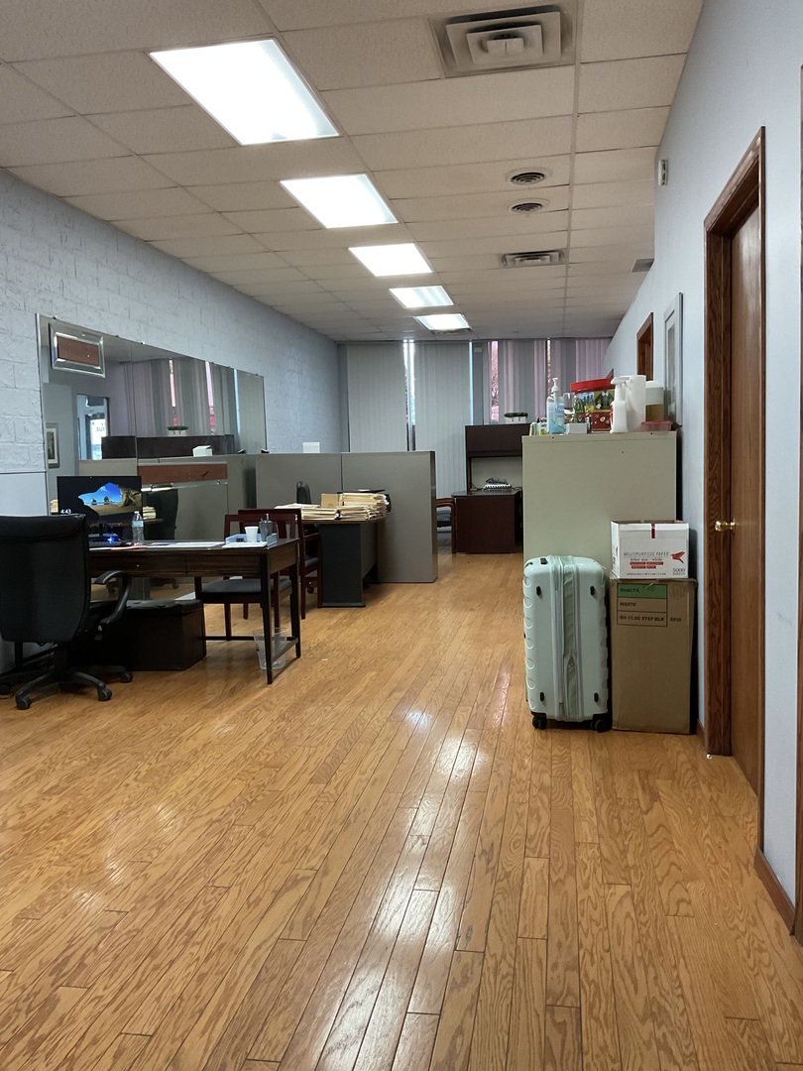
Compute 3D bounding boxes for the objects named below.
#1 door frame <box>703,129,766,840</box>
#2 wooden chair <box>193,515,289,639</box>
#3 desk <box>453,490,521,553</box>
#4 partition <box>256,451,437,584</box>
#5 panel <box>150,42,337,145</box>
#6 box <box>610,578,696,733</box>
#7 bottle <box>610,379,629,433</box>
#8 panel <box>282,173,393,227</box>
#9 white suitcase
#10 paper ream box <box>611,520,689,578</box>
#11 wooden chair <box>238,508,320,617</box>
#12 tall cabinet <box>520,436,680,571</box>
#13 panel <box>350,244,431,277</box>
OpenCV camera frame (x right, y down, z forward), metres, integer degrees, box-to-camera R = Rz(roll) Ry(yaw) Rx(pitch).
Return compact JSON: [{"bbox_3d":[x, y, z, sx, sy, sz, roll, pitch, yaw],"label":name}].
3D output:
[{"bbox_3d":[1.178,-0.133,3.051,0.140,2.110,1.020,-1,5,10],"label":"door frame"},{"bbox_3d":[-1.020,0.317,6.000,0.540,0.880,0.600,-1,5,10],"label":"wooden chair"},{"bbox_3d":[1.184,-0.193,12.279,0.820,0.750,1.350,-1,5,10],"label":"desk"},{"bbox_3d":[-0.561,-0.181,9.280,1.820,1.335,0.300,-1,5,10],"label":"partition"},{"bbox_3d":[-0.711,-2.170,4.409,0.590,0.060,1.190,-1,5,10],"label":"panel"},{"bbox_3d":[1.116,0.509,4.075,0.350,0.670,0.400,-1,5,10],"label":"box"},{"bbox_3d":[1.068,-0.636,4.385,0.100,0.275,0.070,-1,5,10],"label":"bottle"},{"bbox_3d":[-0.395,-2.295,6.213,0.575,0.050,1.180,-1,5,10],"label":"panel"},{"bbox_3d":[0.767,0.483,4.189,0.365,0.745,0.490,-1,5,10],"label":"white suitcase"},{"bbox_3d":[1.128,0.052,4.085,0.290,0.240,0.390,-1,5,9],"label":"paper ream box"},{"bbox_3d":[-0.981,0.207,7.389,0.540,0.880,0.610,-1,5,10],"label":"wooden chair"},{"bbox_3d":[1.010,0.149,4.623,0.730,1.324,0.450,-1,5,10],"label":"tall cabinet"},{"bbox_3d":[-0.067,-2.449,8.012,0.575,0.050,1.180,-1,5,10],"label":"panel"}]

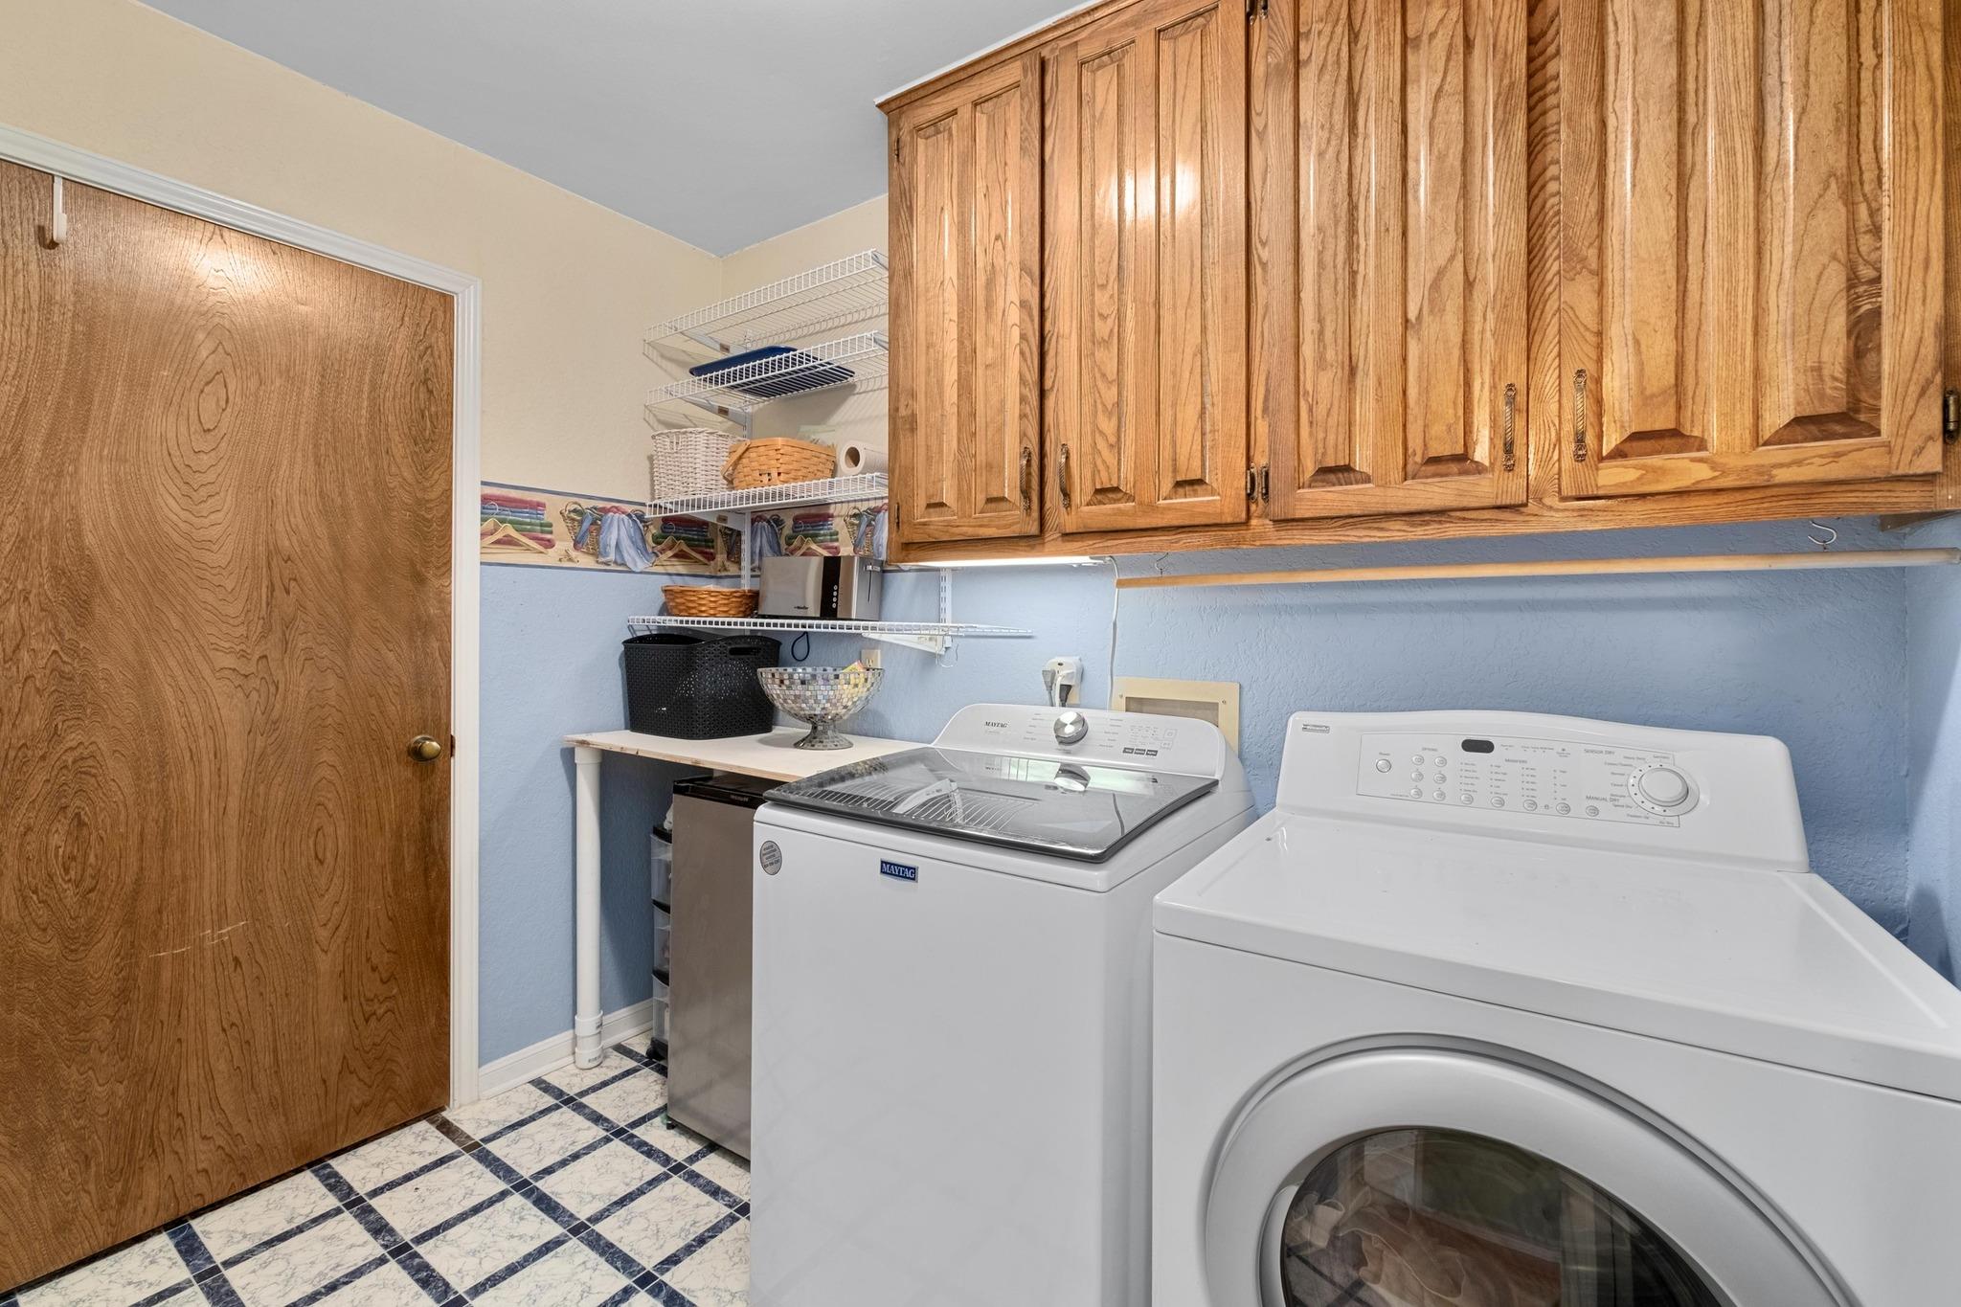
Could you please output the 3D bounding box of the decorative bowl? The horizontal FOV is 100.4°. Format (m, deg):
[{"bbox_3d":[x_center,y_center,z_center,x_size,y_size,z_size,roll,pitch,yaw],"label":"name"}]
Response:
[{"bbox_3d":[-0.406,0.139,2.115,0.328,0.198,0.328,0,1,0],"label":"decorative bowl"}]

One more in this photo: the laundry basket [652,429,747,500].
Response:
[{"bbox_3d":[-0.799,-0.523,2.453,0.242,0.227,0.247,1,1,29],"label":"laundry basket"}]

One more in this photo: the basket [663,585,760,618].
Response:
[{"bbox_3d":[-0.808,-0.143,2.460,0.283,0.106,0.273,1,2,34],"label":"basket"}]

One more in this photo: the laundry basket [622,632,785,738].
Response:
[{"bbox_3d":[-0.810,0.086,2.392,0.389,0.286,0.265,1,2,34],"label":"laundry basket"}]

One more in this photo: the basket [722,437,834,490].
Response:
[{"bbox_3d":[-0.561,-0.490,2.283,0.237,0.169,0.212,1,2,34],"label":"basket"}]

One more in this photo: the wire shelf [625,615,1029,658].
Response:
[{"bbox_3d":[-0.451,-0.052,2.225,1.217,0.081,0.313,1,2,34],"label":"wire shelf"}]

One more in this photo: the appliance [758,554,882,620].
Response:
[{"bbox_3d":[-0.414,-0.155,2.143,0.298,0.182,0.141,1,1,26],"label":"appliance"}]

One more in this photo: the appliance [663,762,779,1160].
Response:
[{"bbox_3d":[-0.416,0.733,2.057,0.485,0.843,0.495,1,2,34],"label":"appliance"}]

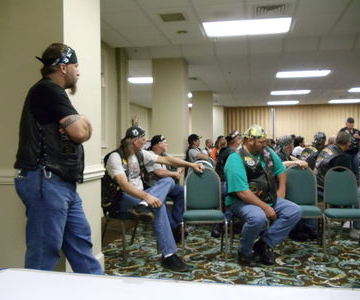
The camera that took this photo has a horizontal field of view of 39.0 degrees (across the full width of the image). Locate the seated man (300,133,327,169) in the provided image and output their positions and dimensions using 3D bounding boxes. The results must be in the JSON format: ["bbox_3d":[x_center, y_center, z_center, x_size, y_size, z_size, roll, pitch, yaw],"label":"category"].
[{"bbox_3d":[2.125,0.400,7.800,0.580,1.320,0.800,-1,0,38],"label":"seated man"}]

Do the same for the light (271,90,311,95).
[{"bbox_3d":[3.304,-1.719,15.200,1.220,0.080,0.610,-1,0,8],"label":"light"}]

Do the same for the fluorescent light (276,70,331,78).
[{"bbox_3d":[2.763,-1.704,11.400,1.220,0.080,0.610,-1,0,8],"label":"fluorescent light"}]

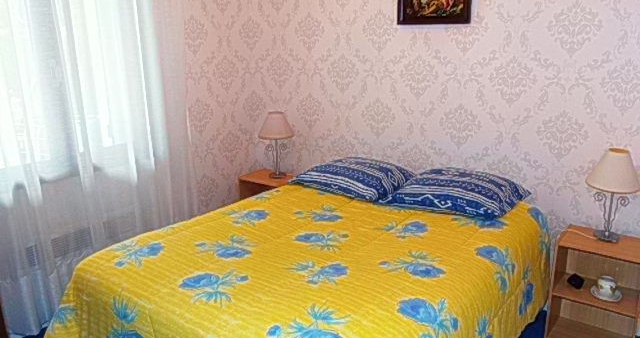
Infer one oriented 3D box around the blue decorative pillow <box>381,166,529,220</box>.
[{"bbox_3d":[0.821,0.094,2.833,0.671,0.190,0.507,8,17,29],"label":"blue decorative pillow"}]

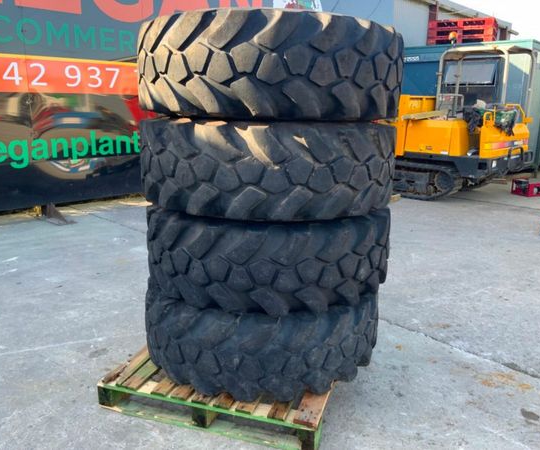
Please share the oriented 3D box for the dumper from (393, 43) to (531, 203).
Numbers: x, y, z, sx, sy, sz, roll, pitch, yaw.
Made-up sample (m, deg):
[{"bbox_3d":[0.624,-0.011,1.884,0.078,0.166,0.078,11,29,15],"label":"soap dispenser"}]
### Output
[{"bbox_3d":[2.831,-1.905,9.770,1.950,2.460,3.600,-12,18,-43],"label":"dumper"}]

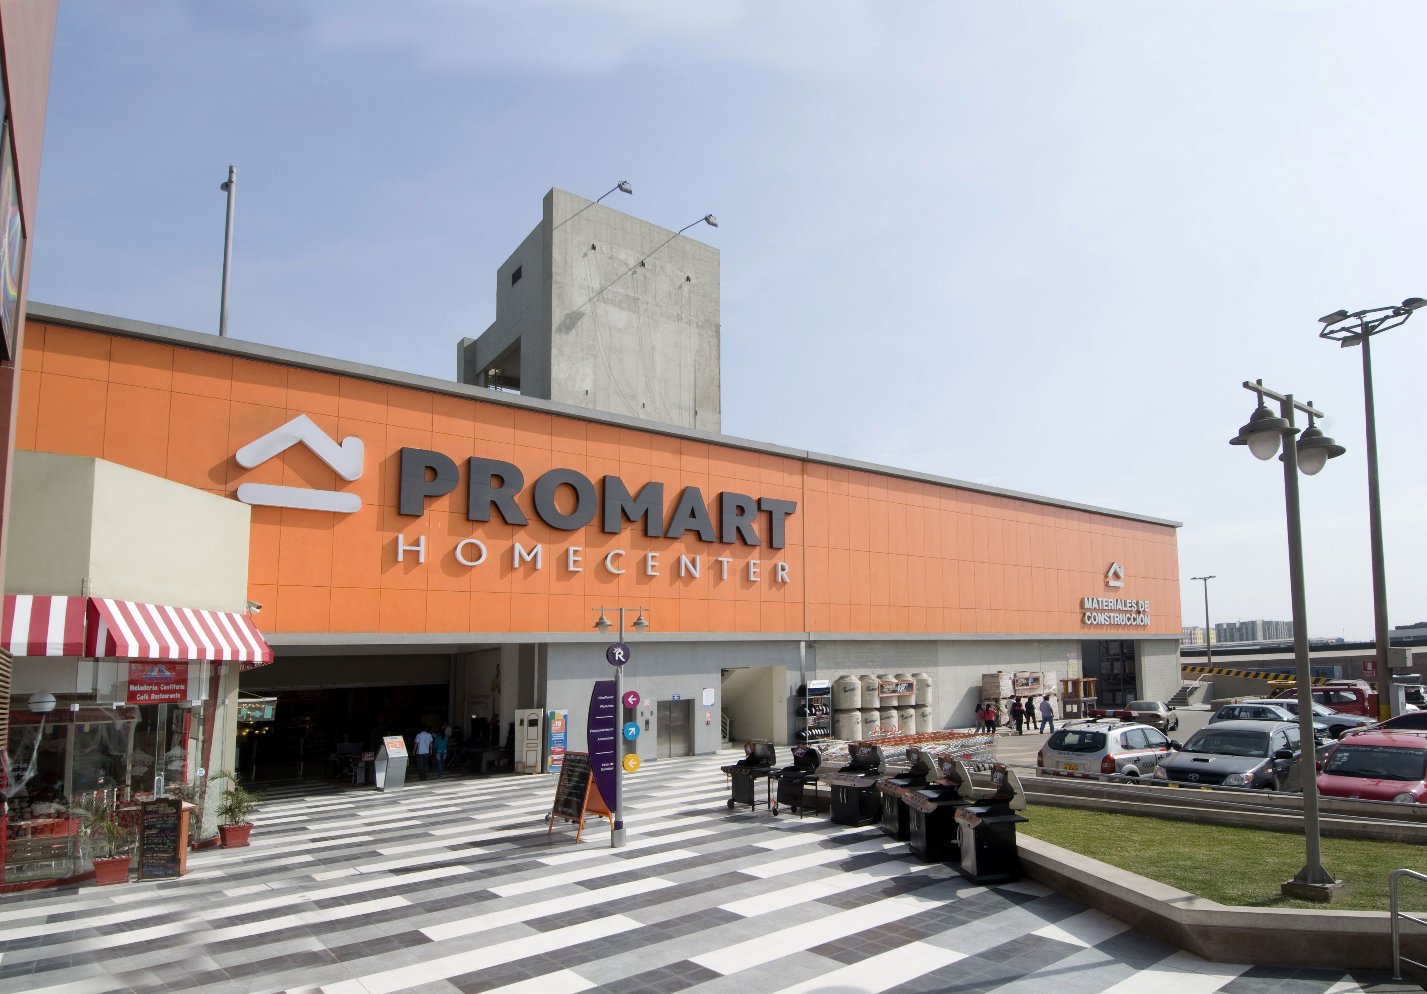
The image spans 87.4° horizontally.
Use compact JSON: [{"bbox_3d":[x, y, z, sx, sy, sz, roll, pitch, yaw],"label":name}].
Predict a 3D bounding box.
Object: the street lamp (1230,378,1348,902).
[{"bbox_3d":[5.498,1.351,7.050,1.750,4.750,0.600,5,-10,-35],"label":"street lamp"}]

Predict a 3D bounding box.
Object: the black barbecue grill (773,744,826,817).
[{"bbox_3d":[1.693,5.765,15.224,0.680,1.380,1.120,9,-15,-41],"label":"black barbecue grill"}]

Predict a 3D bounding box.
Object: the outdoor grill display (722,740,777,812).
[{"bbox_3d":[0.781,6.083,16.401,0.680,1.420,1.120,9,-15,-42],"label":"outdoor grill display"}]

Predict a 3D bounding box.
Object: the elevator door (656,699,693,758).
[{"bbox_3d":[-1.507,8.986,28.977,1.500,2.100,0.150,7,-13,-35],"label":"elevator door"}]

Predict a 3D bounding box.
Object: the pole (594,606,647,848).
[{"bbox_3d":[-1.514,3.720,12.100,0.950,3.950,0.300,5,-10,-35],"label":"pole"}]

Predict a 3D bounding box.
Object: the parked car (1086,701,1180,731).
[{"bbox_3d":[19.970,9.950,34.000,1.720,1.420,4.400,-8,-11,39],"label":"parked car"}]

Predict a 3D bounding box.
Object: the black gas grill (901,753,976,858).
[{"bbox_3d":[3.055,4.241,10.250,0.800,1.420,1.220,-1,-8,3],"label":"black gas grill"}]

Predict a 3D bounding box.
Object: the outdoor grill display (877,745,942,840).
[{"bbox_3d":[3.315,5.092,12.930,0.720,1.420,1.280,0,-11,-8],"label":"outdoor grill display"}]

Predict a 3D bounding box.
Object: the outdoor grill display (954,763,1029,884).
[{"bbox_3d":[3.723,4.379,10.113,0.720,1.400,1.120,0,-11,-5],"label":"outdoor grill display"}]

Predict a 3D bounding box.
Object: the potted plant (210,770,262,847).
[{"bbox_3d":[-8.617,5.629,13.500,0.700,1.360,0.720,-1,-8,0],"label":"potted plant"}]

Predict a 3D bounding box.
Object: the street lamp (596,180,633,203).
[{"bbox_3d":[-4.021,-12.212,29.961,0.500,0.700,2.000,7,-13,-35],"label":"street lamp"}]

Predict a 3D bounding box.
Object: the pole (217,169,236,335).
[{"bbox_3d":[-16.681,-8.230,25.600,0.380,6.700,0.320,7,-13,-35],"label":"pole"}]

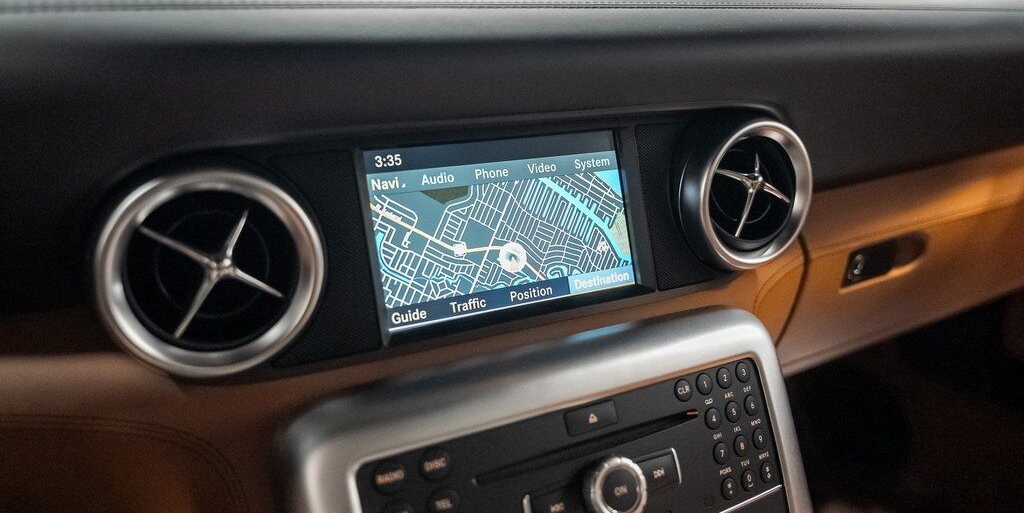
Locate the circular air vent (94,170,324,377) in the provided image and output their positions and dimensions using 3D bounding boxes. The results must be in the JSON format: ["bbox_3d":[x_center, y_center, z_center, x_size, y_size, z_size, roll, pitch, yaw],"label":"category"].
[{"bbox_3d":[-0.130,0.005,0.324,0.091,0.091,0.025,-9,16,-26],"label":"circular air vent"}]

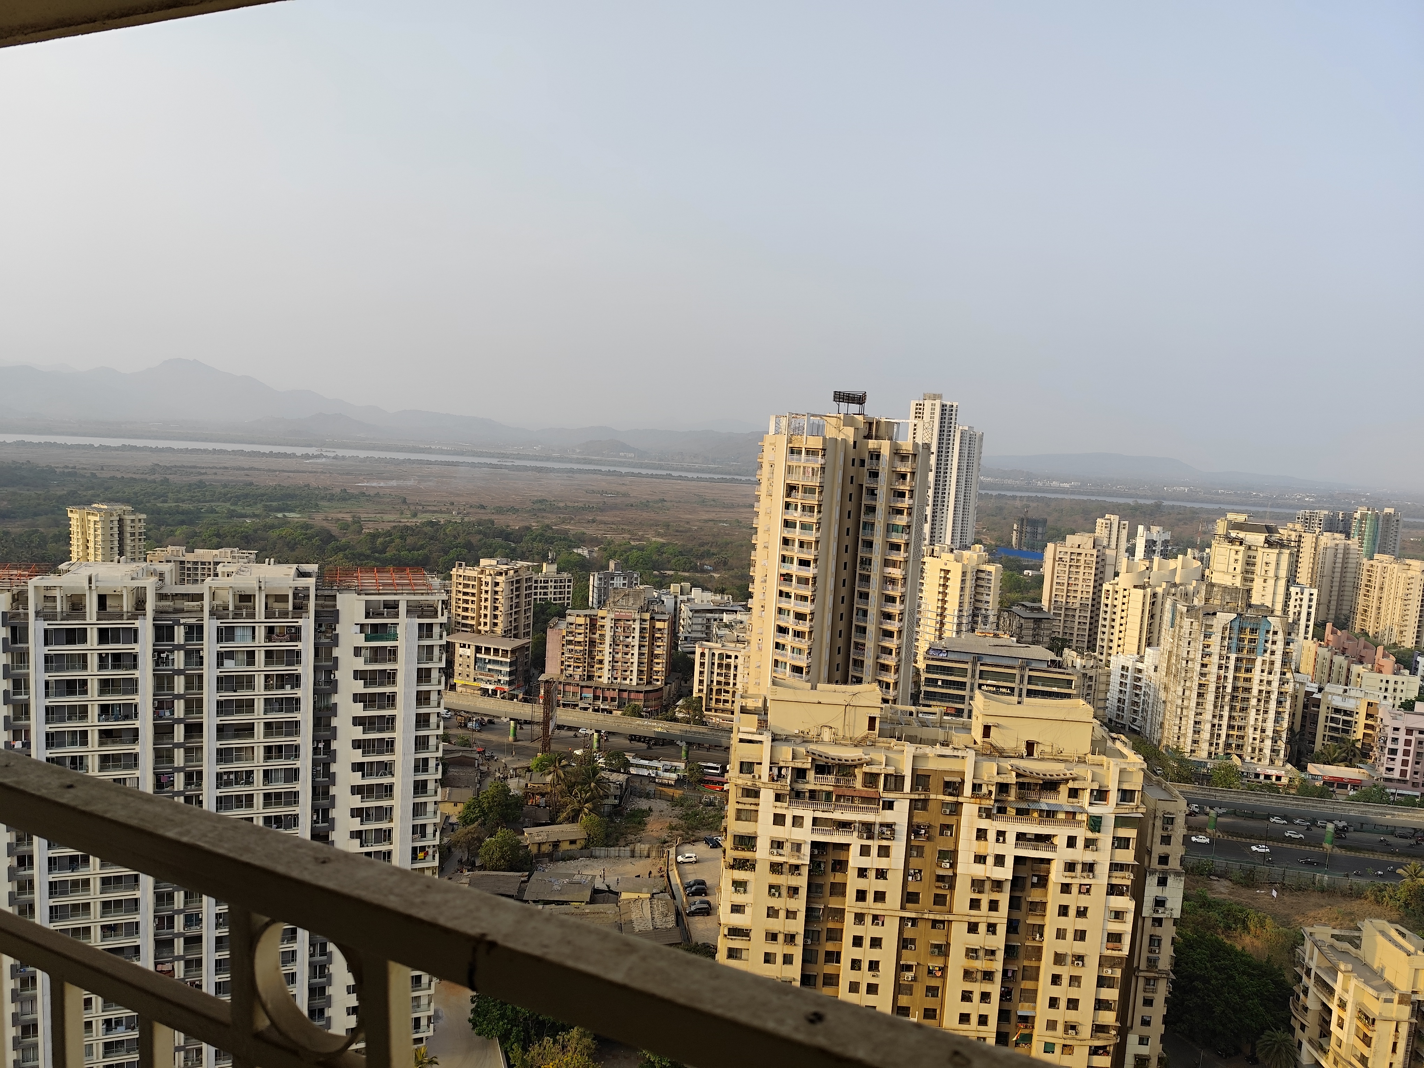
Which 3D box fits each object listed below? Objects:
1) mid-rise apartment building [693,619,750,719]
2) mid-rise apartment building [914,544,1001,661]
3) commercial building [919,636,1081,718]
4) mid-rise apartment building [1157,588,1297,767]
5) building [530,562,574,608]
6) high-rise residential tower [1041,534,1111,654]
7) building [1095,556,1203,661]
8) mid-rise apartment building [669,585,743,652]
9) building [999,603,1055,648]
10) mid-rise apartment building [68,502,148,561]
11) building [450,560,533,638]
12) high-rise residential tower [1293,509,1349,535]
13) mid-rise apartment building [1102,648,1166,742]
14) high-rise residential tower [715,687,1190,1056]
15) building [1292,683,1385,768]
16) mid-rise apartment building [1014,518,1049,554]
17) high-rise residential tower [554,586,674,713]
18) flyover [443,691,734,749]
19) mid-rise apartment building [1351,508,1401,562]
[{"bbox_3d":[4.000,46.510,318.280,18.300,30.000,16.000,5,6,14],"label":"mid-rise apartment building"},{"bbox_3d":[97.410,31.900,378.000,22.000,49.500,30.000,-3,9,-45],"label":"mid-rise apartment building"},{"bbox_3d":[87.470,48.110,289.850,45.000,31.000,24.000,5,6,12],"label":"commercial building"},{"bbox_3d":[160.810,44.520,298.440,33.000,53.000,20.500,4,6,7],"label":"mid-rise apartment building"},{"bbox_3d":[-83.450,26.610,472.440,24.000,26.000,15.000,0,7,-30],"label":"building"},{"bbox_3d":[173.130,26.950,452.370,30.500,52.500,21.000,5,6,18],"label":"high-rise residential tower"},{"bbox_3d":[180.590,37.560,392.700,40.000,53.000,18.500,0,7,-32],"label":"building"},{"bbox_3d":[-1.980,36.800,391.340,28.000,25.000,20.000,3,6,-5],"label":"mid-rise apartment building"},{"bbox_3d":[126.590,42.200,385.330,15.500,29.000,18.000,3,6,-5],"label":"building"},{"bbox_3d":[-270.890,9.890,424.370,25.700,47.000,18.500,7,7,28],"label":"mid-rise apartment building"},{"bbox_3d":[-80.670,28.950,349.880,21.500,38.000,18.000,6,7,22],"label":"building"},{"bbox_3d":[485.430,12.090,757.300,33.000,62.000,21.500,0,7,-27],"label":"high-rise residential tower"},{"bbox_3d":[153.980,54.740,328.240,16.000,29.500,31.000,1,6,-19],"label":"mid-rise apartment building"},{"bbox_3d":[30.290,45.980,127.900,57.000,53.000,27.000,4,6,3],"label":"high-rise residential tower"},{"bbox_3d":[193.200,57.830,293.990,24.500,25.500,17.000,7,7,30],"label":"building"},{"bbox_3d":[277.540,4.540,831.080,26.000,36.500,21.000,4,6,5],"label":"mid-rise apartment building"},{"bbox_3d":[-34.840,39.340,323.290,39.500,38.500,22.000,4,6,6],"label":"high-rise residential tower"},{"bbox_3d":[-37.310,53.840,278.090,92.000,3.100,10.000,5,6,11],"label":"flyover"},{"bbox_3d":[504.820,13.760,725.820,27.000,66.000,19.000,0,7,-28],"label":"mid-rise apartment building"}]

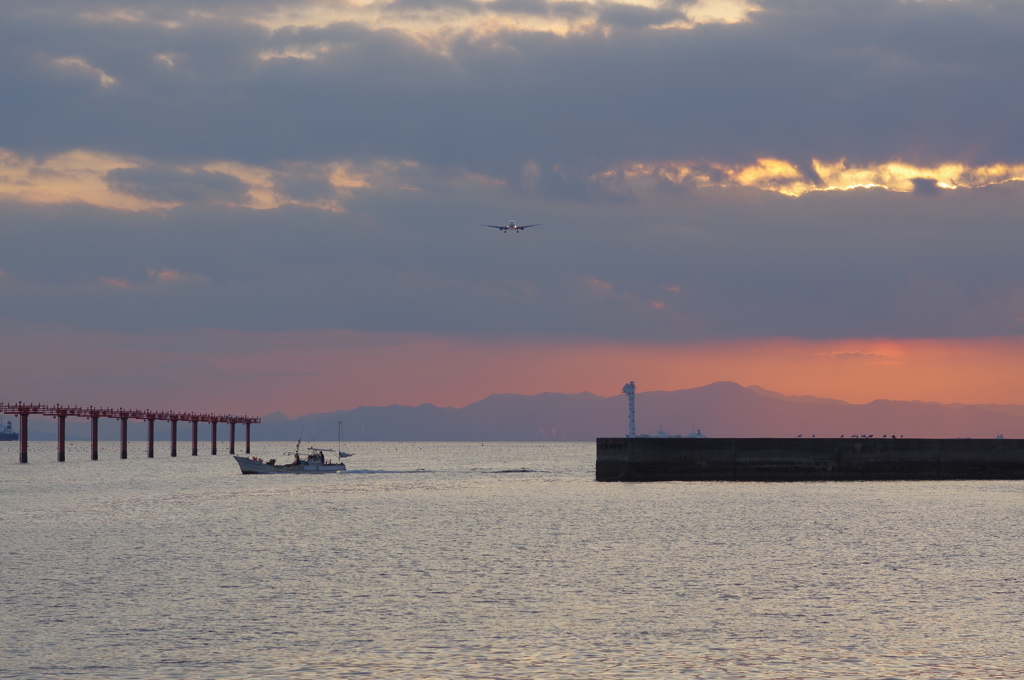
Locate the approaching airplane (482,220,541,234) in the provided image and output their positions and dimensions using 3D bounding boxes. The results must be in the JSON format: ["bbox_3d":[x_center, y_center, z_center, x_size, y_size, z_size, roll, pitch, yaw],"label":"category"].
[{"bbox_3d":[0.868,-92.048,2599.114,47.600,16.100,54.900,0,-5,2],"label":"approaching airplane"}]

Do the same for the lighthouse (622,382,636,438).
[{"bbox_3d":[48.555,29.092,1350.000,5.600,24.880,4.400,0,-2,0],"label":"lighthouse"}]

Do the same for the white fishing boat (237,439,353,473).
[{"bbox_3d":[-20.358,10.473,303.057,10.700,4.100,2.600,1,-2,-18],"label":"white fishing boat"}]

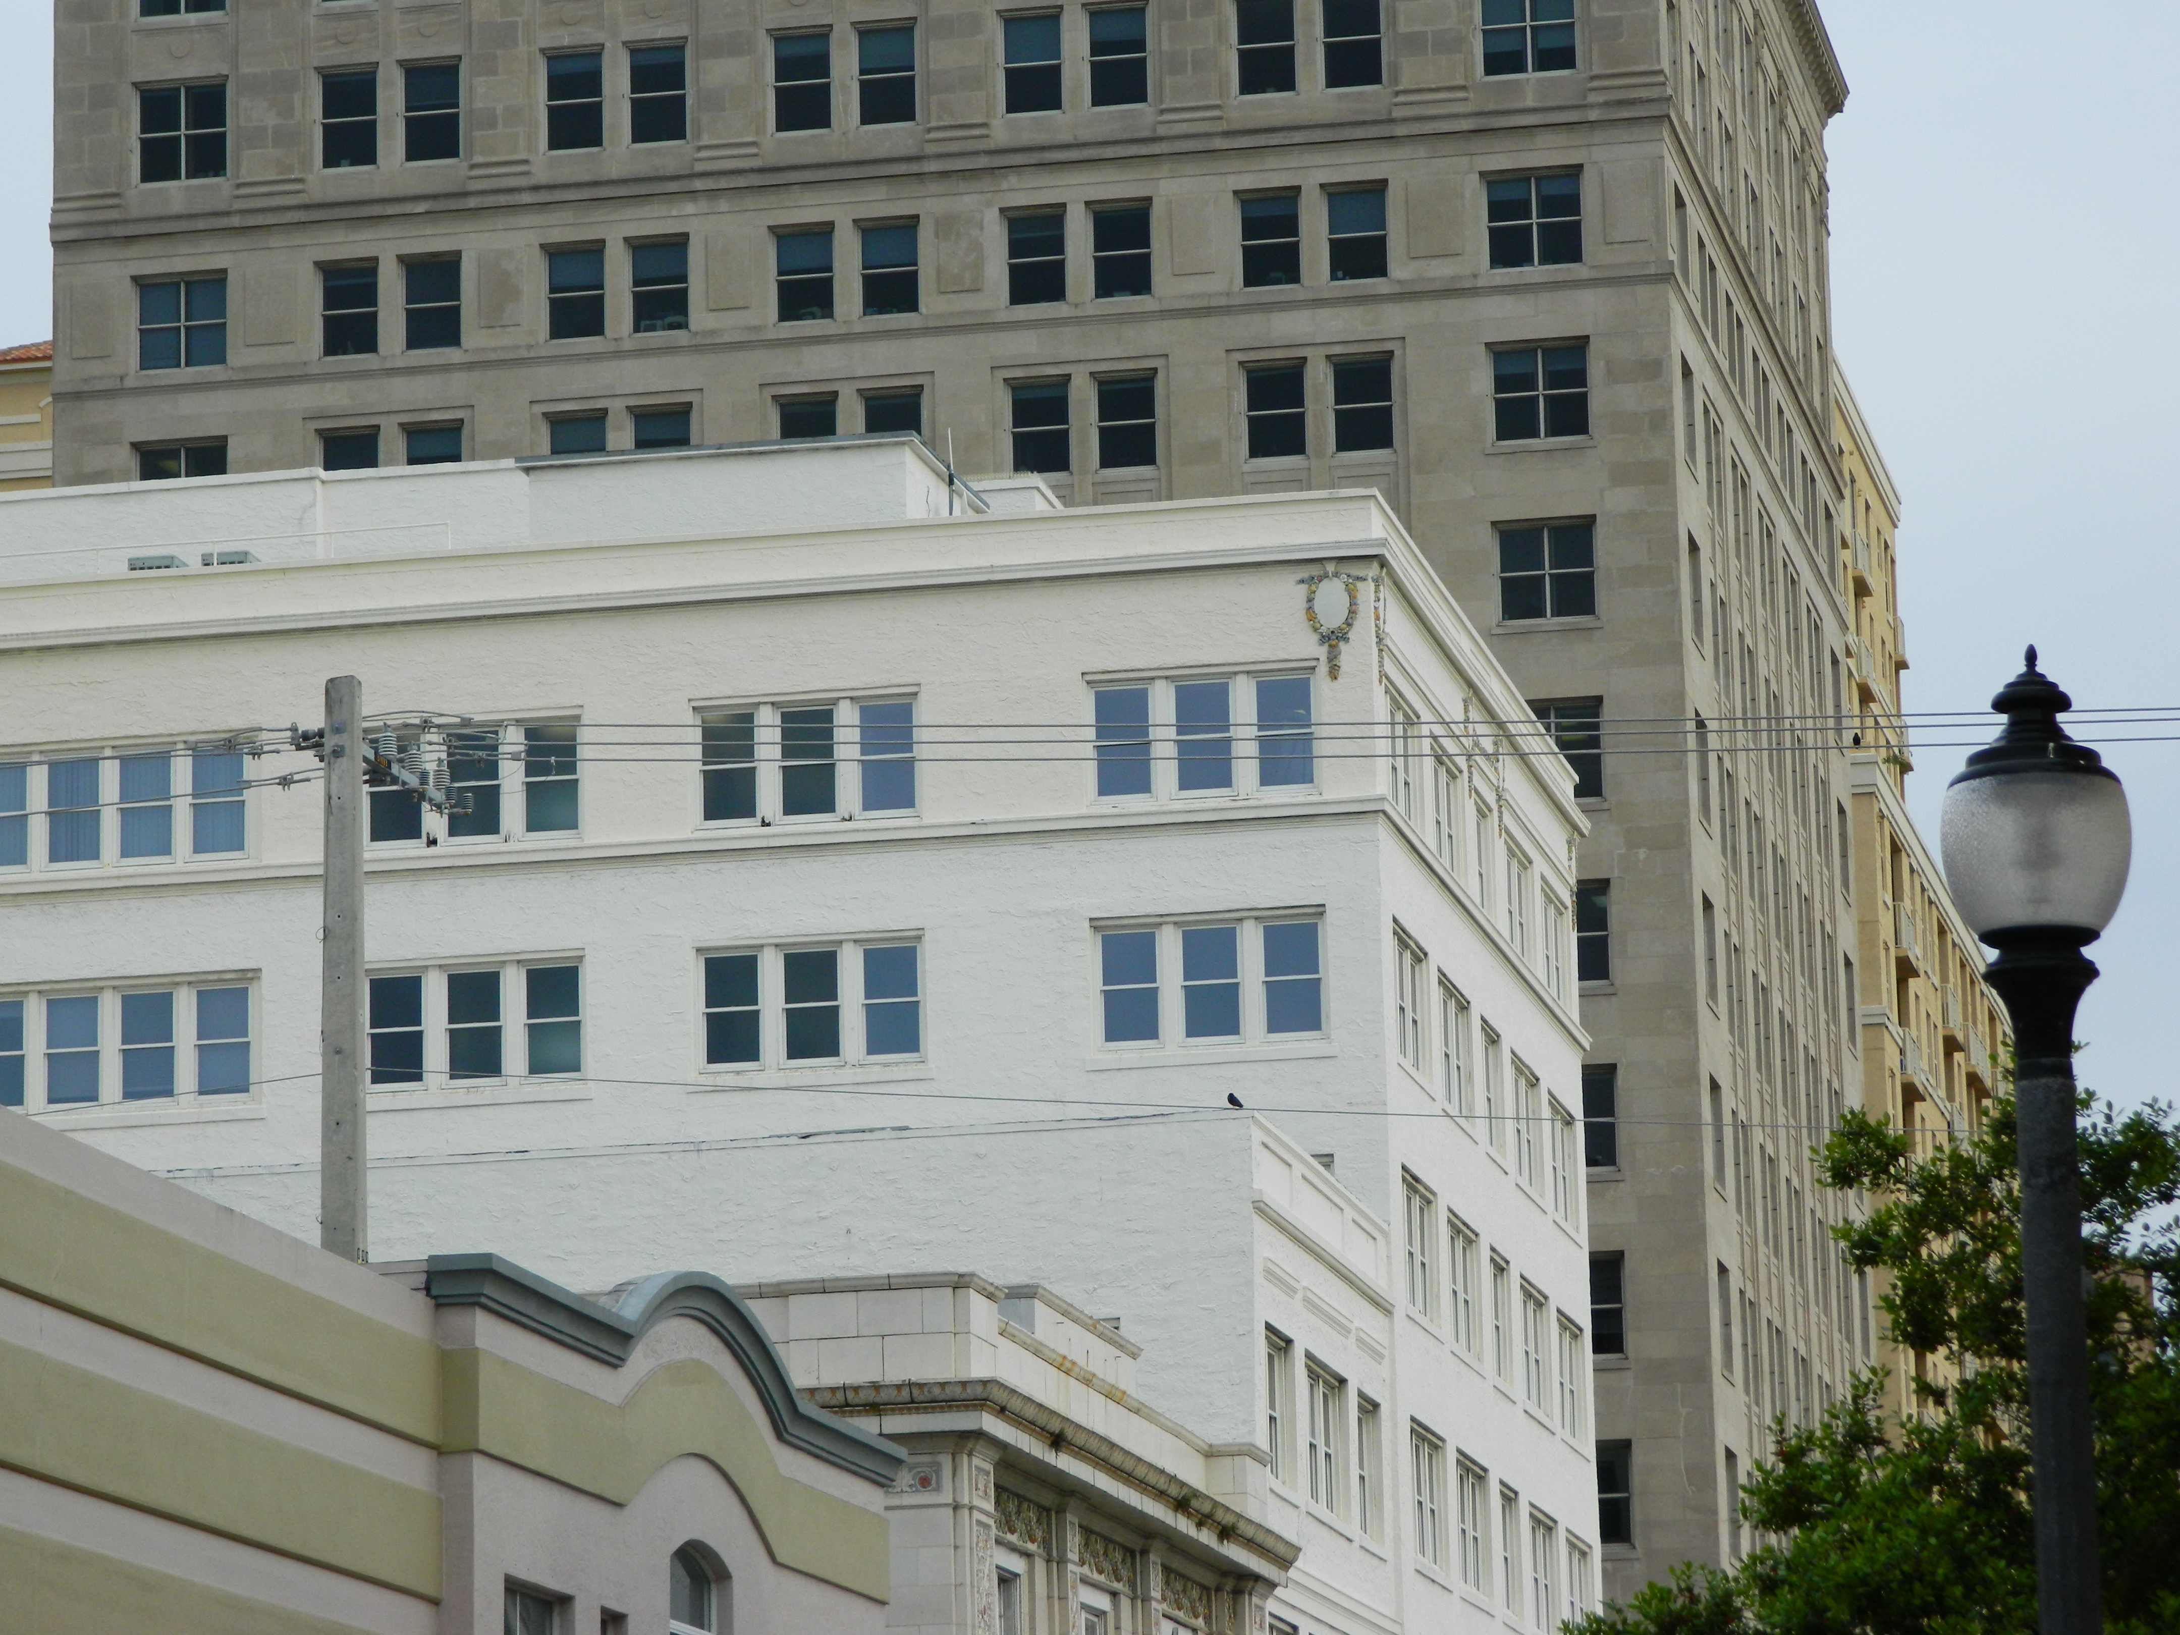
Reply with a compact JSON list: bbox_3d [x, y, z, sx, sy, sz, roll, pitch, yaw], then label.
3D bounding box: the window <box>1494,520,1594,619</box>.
[{"bbox_3d":[8.467,-4.591,151.013,1.783,1.791,0.200,-4,-11,10],"label":"window"}]

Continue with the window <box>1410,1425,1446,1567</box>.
[{"bbox_3d":[4.676,9.603,114.600,0.200,1.786,3.242,-4,-11,10],"label":"window"}]

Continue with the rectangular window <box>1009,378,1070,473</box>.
[{"bbox_3d":[-0.939,-7.313,151.662,1.094,1.684,0.150,-4,-11,11],"label":"rectangular window"}]

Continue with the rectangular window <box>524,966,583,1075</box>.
[{"bbox_3d":[-7.472,2.818,112.963,0.808,1.514,0.200,-4,-11,10],"label":"rectangular window"}]

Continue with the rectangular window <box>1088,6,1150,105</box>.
[{"bbox_3d":[0.538,-14.110,151.286,1.160,1.920,0.180,-4,-11,11],"label":"rectangular window"}]

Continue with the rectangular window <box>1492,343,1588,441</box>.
[{"bbox_3d":[8.447,-7.986,152.368,1.738,1.747,0.200,-4,-11,10],"label":"rectangular window"}]

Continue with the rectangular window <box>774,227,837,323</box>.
[{"bbox_3d":[-5.294,-10.104,151.675,1.140,1.830,0.180,-4,-11,11],"label":"rectangular window"}]

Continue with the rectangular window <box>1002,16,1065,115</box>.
[{"bbox_3d":[-1.104,-14.954,161.388,1.153,1.940,0.150,-4,-11,10],"label":"rectangular window"}]

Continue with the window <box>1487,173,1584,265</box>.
[{"bbox_3d":[8.354,-11.242,152.996,1.747,1.721,0.200,-4,-11,10],"label":"window"}]

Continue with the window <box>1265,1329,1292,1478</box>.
[{"bbox_3d":[2.279,7.391,102.023,0.200,1.763,1.910,-4,-11,10],"label":"window"}]

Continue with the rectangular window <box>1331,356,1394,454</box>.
[{"bbox_3d":[5.114,-7.794,152.984,1.109,1.800,0.200,-4,-11,10],"label":"rectangular window"}]

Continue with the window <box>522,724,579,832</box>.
[{"bbox_3d":[-7.372,-0.541,111.666,0.860,1.600,0.130,-4,-11,11],"label":"window"}]

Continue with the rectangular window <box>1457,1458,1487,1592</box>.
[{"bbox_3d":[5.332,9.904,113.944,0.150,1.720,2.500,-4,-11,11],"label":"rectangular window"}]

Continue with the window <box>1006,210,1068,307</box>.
[{"bbox_3d":[-1.002,-10.623,154.007,1.107,1.749,0.200,-4,-11,10],"label":"window"}]

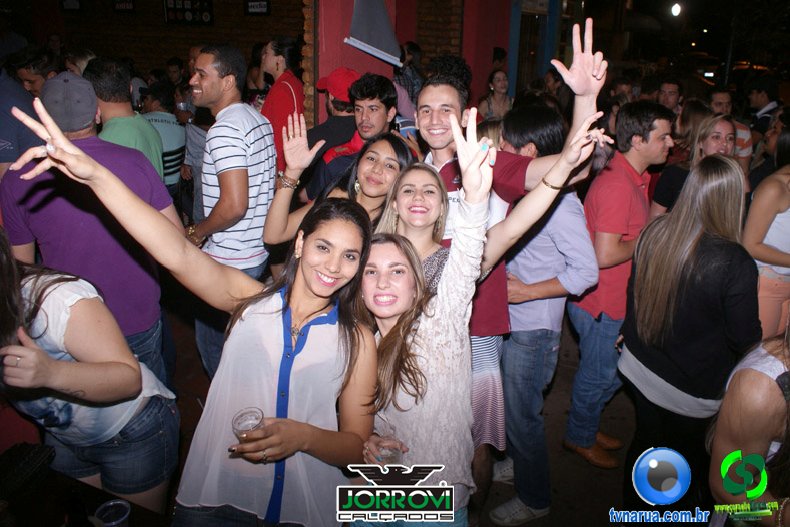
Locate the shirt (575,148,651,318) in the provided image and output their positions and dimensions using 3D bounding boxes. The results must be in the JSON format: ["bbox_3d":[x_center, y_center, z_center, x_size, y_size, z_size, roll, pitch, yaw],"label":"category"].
[{"bbox_3d":[0.950,-0.125,2.560,0.310,0.710,0.470,7,16,21],"label":"shirt"}]

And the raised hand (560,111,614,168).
[{"bbox_3d":[0.523,-0.337,1.610,0.085,0.170,0.090,38,9,24],"label":"raised hand"}]

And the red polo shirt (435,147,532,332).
[{"bbox_3d":[0.162,-0.067,1.980,0.540,0.680,0.290,3,15,5],"label":"red polo shirt"}]

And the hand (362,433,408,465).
[{"bbox_3d":[-0.024,0.473,1.490,0.110,0.085,0.090,-9,19,-36],"label":"hand"}]

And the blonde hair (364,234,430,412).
[{"bbox_3d":[0.004,0.151,1.520,0.200,0.450,0.220,2,15,1],"label":"blonde hair"}]

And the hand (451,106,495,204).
[{"bbox_3d":[0.164,-0.228,1.250,0.093,0.195,0.070,-3,15,6],"label":"hand"}]

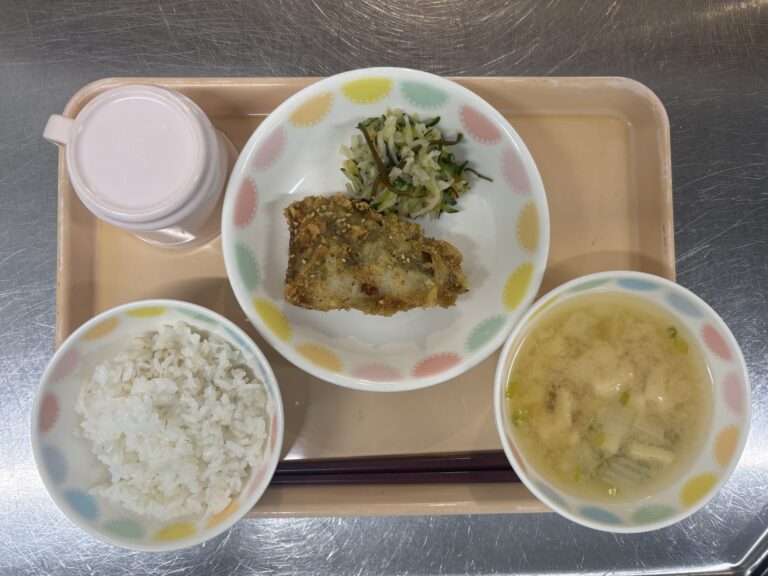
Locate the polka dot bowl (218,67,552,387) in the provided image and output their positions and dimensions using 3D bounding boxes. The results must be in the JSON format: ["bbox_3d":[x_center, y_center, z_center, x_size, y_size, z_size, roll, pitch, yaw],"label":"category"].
[{"bbox_3d":[0.001,-0.033,0.339,0.181,0.040,0.181,0,87,-1],"label":"polka dot bowl"}]

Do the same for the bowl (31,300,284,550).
[{"bbox_3d":[-0.115,0.071,0.323,0.128,0.058,0.128,0,87,-1],"label":"bowl"}]

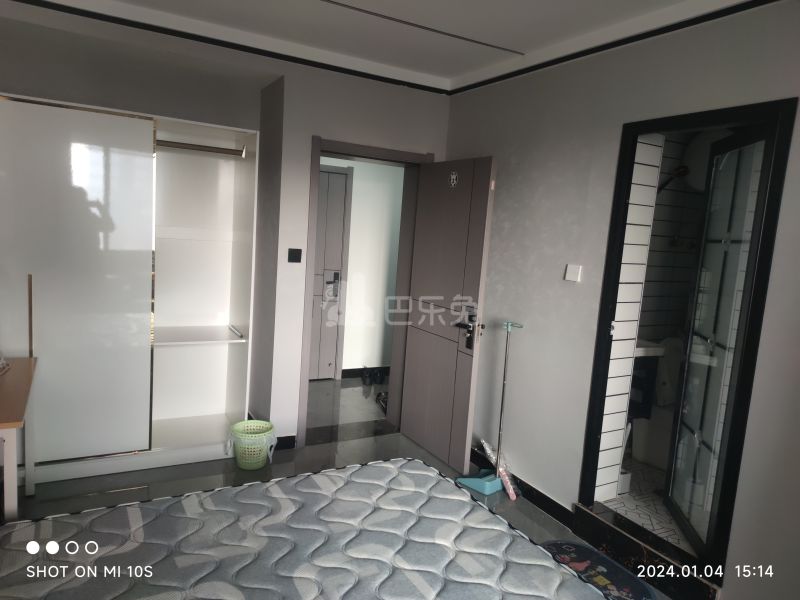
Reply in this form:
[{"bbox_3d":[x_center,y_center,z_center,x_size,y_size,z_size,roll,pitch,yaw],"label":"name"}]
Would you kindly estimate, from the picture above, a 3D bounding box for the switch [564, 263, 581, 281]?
[{"bbox_3d":[0.928,-0.142,2.981,0.012,0.086,0.086,0,9,-29],"label":"switch"}]

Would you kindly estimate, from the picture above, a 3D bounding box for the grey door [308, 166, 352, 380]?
[{"bbox_3d":[-0.921,-0.239,5.203,0.918,2.069,0.080,0,8,-30],"label":"grey door"}]

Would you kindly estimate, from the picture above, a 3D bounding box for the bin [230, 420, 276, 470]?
[{"bbox_3d":[-0.935,0.926,3.517,0.258,0.242,0.258,0,9,-29],"label":"bin"}]

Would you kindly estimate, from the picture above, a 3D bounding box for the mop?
[{"bbox_3d":[0.543,0.633,3.350,0.250,1.025,0.296,0,8,-30],"label":"mop"}]

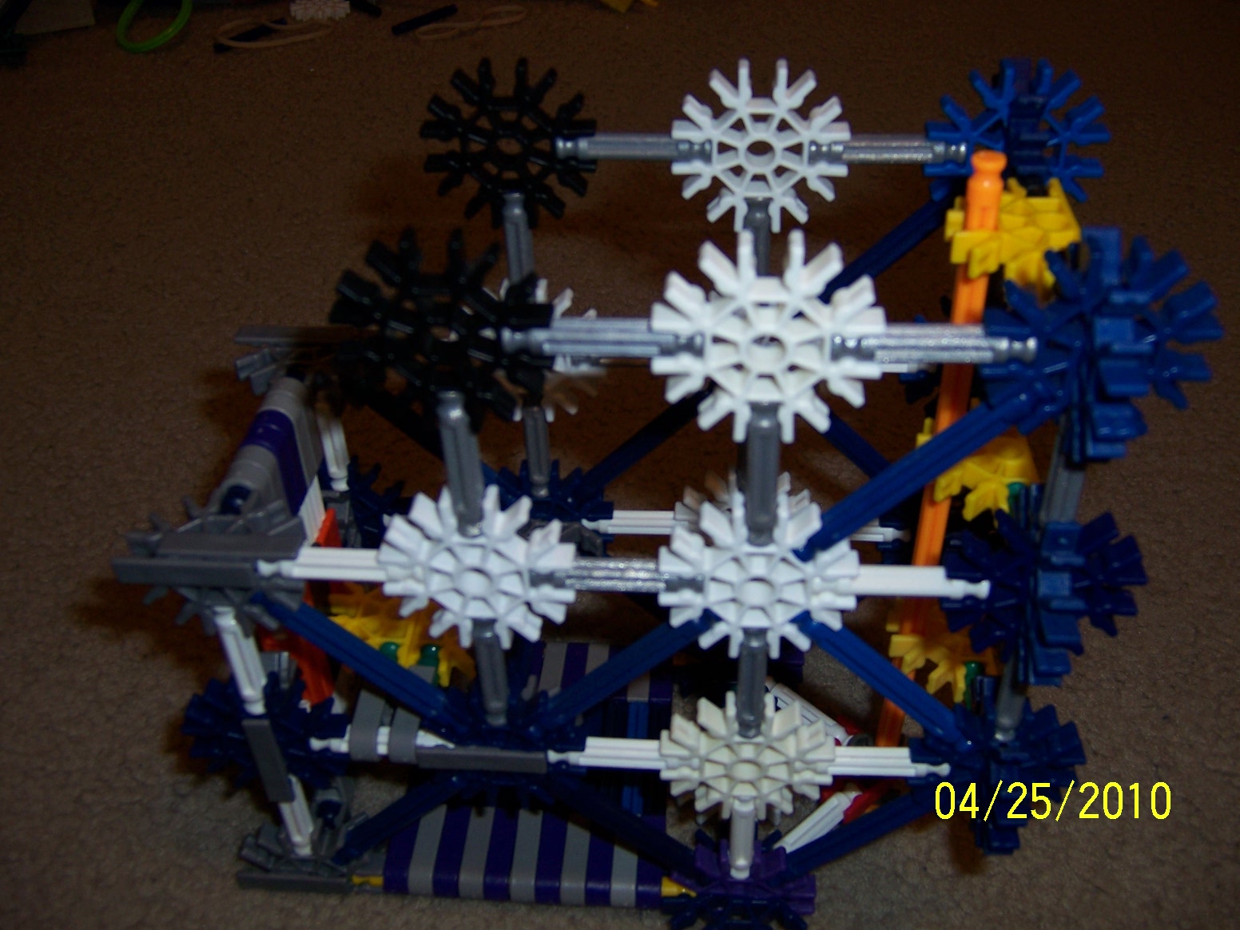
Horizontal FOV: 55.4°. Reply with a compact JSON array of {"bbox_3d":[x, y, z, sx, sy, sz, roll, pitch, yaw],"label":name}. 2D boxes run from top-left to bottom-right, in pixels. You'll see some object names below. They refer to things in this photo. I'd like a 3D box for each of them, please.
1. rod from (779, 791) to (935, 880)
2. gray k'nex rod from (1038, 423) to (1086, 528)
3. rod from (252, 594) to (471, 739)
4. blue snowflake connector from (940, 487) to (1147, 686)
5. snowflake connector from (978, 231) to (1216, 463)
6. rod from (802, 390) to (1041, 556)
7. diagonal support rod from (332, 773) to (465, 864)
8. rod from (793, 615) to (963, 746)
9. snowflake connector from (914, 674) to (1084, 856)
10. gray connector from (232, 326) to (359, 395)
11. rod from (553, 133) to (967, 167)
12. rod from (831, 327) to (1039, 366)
[{"bbox_3d":[0.055,0.086,0.269,0.006,0.055,0.006,38,32,-22],"label":"rod"},{"bbox_3d":[0.078,0.002,0.204,0.006,0.032,0.006,1,38,4],"label":"gray k'nex rod"},{"bbox_3d":[-0.053,0.042,0.250,0.054,0.006,0.006,38,32,-22],"label":"rod"},{"bbox_3d":[0.078,0.024,0.218,0.036,0.036,0.036,1,38,5],"label":"blue snowflake connector"},{"bbox_3d":[0.077,-0.019,0.189,0.038,0.038,0.037,1,38,5],"label":"snowflake connector"},{"bbox_3d":[0.052,0.002,0.208,0.055,0.006,0.006,-39,26,29],"label":"rod"},{"bbox_3d":[-0.052,0.086,0.283,0.055,0.006,0.006,-39,26,29],"label":"diagonal support rod"},{"bbox_3d":[0.054,0.045,0.241,0.006,0.055,0.006,-39,26,29],"label":"rod"},{"bbox_3d":[0.080,0.065,0.251,0.036,0.036,0.036,1,38,5],"label":"snowflake connector"},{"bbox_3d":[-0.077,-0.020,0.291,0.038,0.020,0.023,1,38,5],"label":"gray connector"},{"bbox_3d":[0.030,-0.068,0.255,0.087,0.006,0.006,1,38,5],"label":"rod"},{"bbox_3d":[0.050,-0.019,0.188,0.033,0.006,0.006,1,38,5],"label":"rod"}]

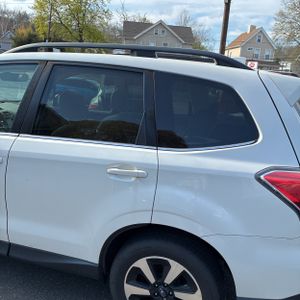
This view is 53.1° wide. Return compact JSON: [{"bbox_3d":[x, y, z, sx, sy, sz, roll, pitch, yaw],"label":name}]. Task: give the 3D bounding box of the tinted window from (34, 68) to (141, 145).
[{"bbox_3d":[-0.326,-0.264,1.701,0.710,0.430,0.050,8,-5,17],"label":"tinted window"}]

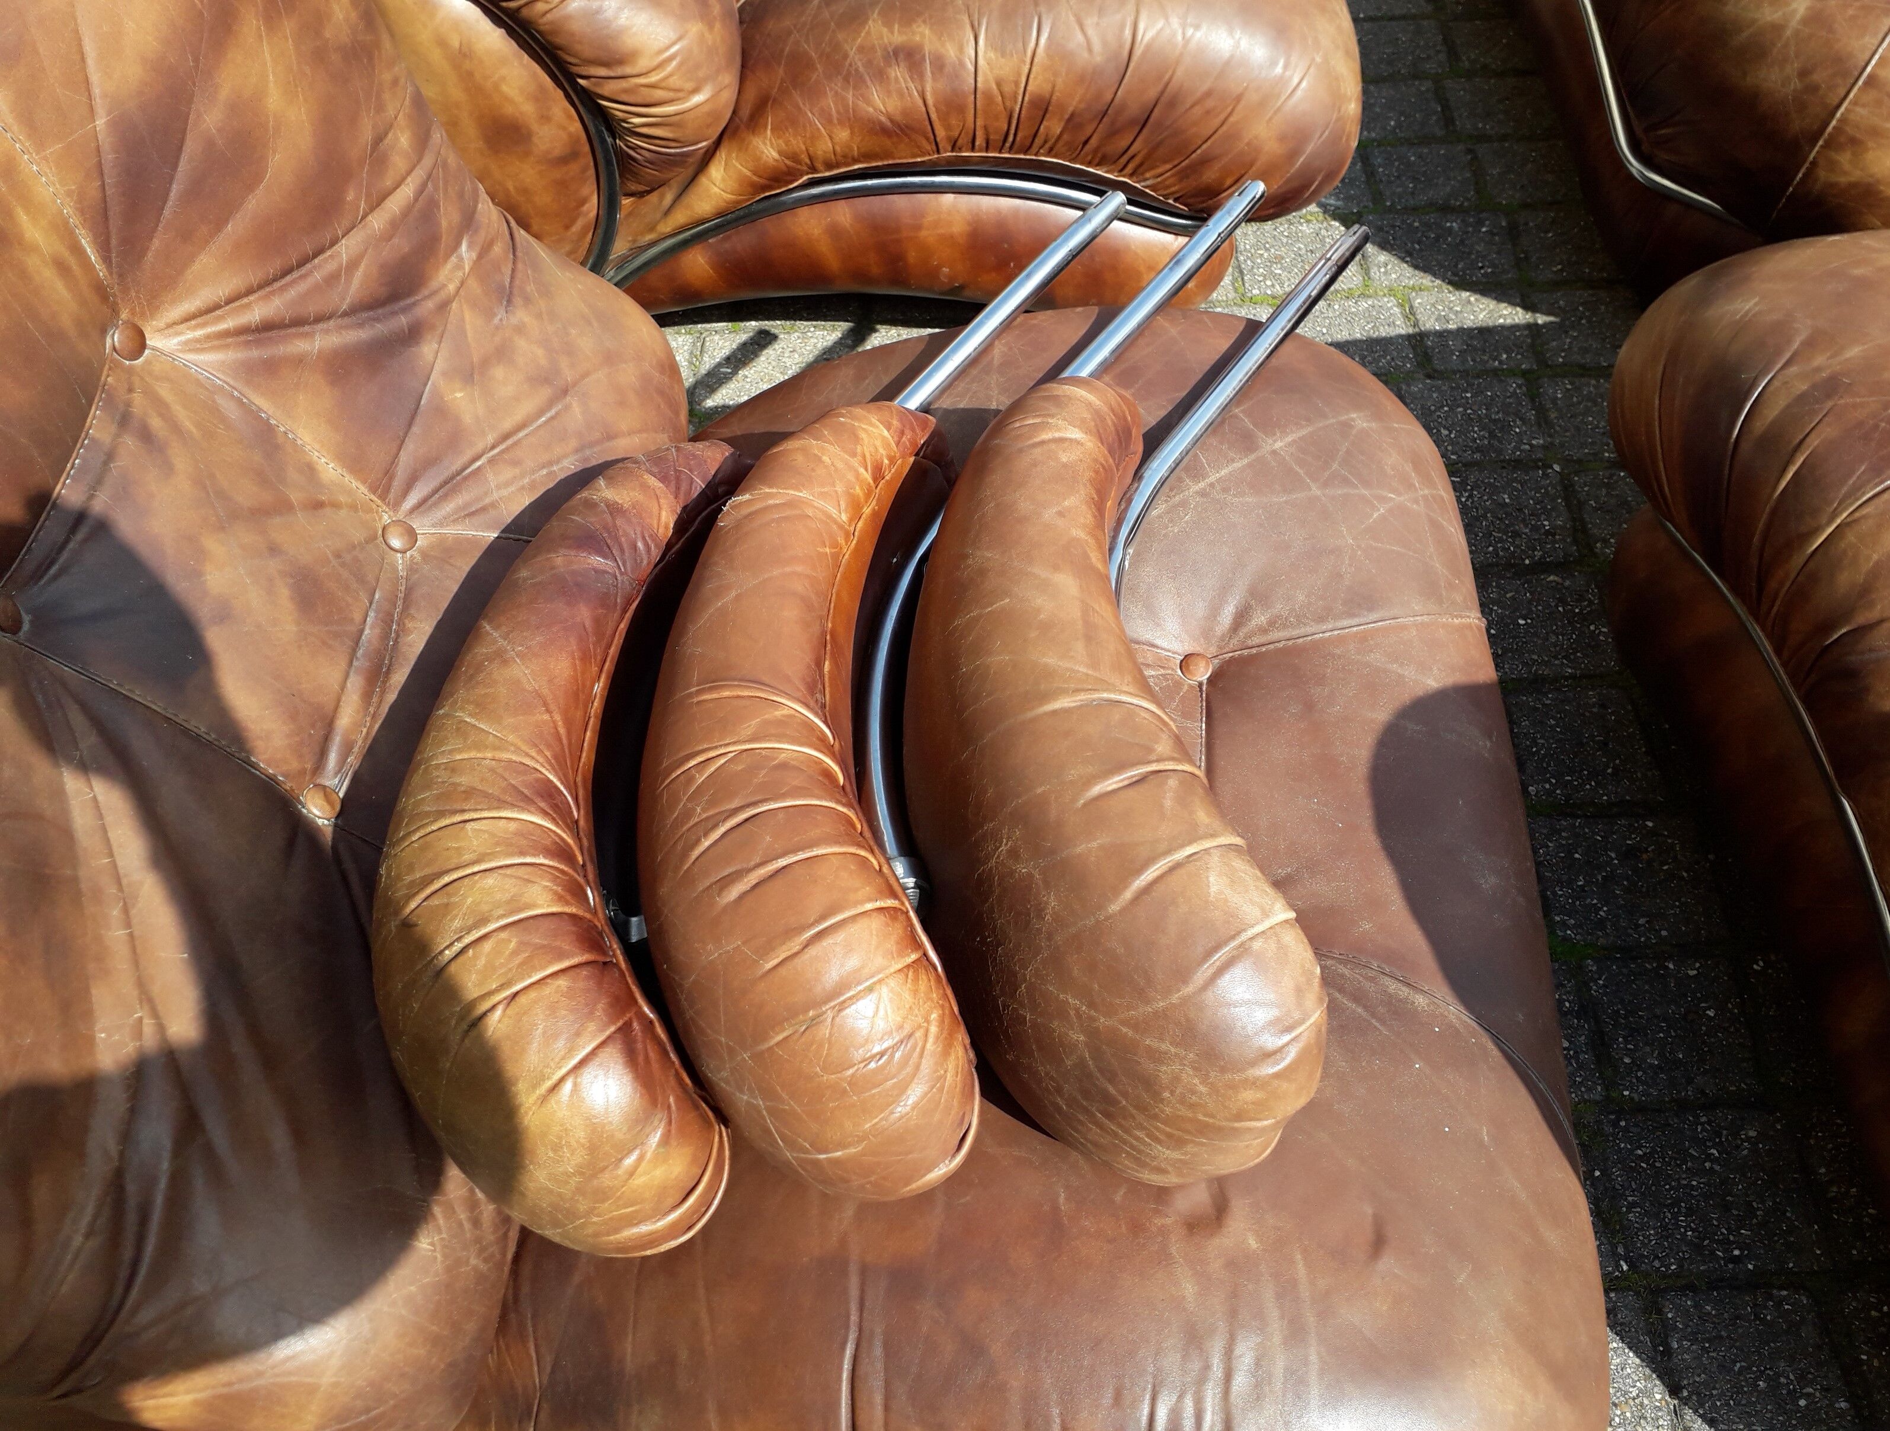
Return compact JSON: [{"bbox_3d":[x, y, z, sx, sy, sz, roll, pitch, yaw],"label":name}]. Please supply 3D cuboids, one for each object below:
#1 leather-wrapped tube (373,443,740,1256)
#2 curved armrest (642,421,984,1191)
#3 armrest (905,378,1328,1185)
[{"bbox_3d":[-0.254,0.033,0.961,0.211,0.175,0.626,-6,57,-2],"label":"leather-wrapped tube"},{"bbox_3d":[-0.100,0.001,0.976,0.203,0.175,0.628,-4,57,0],"label":"curved armrest"},{"bbox_3d":[0.074,-0.006,0.970,0.223,0.180,0.628,-8,57,-3],"label":"armrest"}]

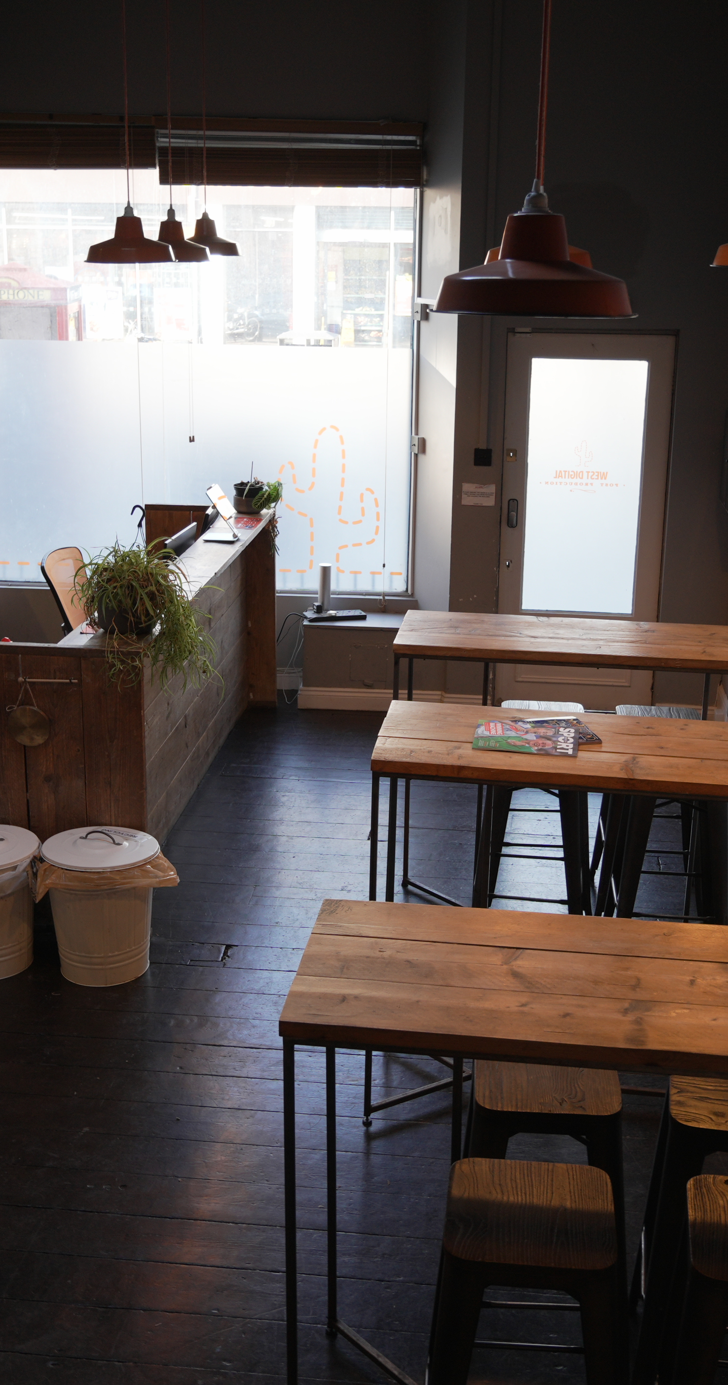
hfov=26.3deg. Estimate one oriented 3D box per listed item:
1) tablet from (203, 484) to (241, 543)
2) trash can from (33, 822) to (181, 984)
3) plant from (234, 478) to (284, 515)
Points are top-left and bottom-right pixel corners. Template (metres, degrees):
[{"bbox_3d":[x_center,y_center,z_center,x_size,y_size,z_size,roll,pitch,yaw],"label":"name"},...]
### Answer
[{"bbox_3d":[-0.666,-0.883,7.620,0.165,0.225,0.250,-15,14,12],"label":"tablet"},{"bbox_3d":[-0.903,0.734,5.421,0.425,0.487,0.415,1,16,0],"label":"trash can"},{"bbox_3d":[-0.549,-1.045,8.252,0.265,0.190,0.200,3,17,7],"label":"plant"}]

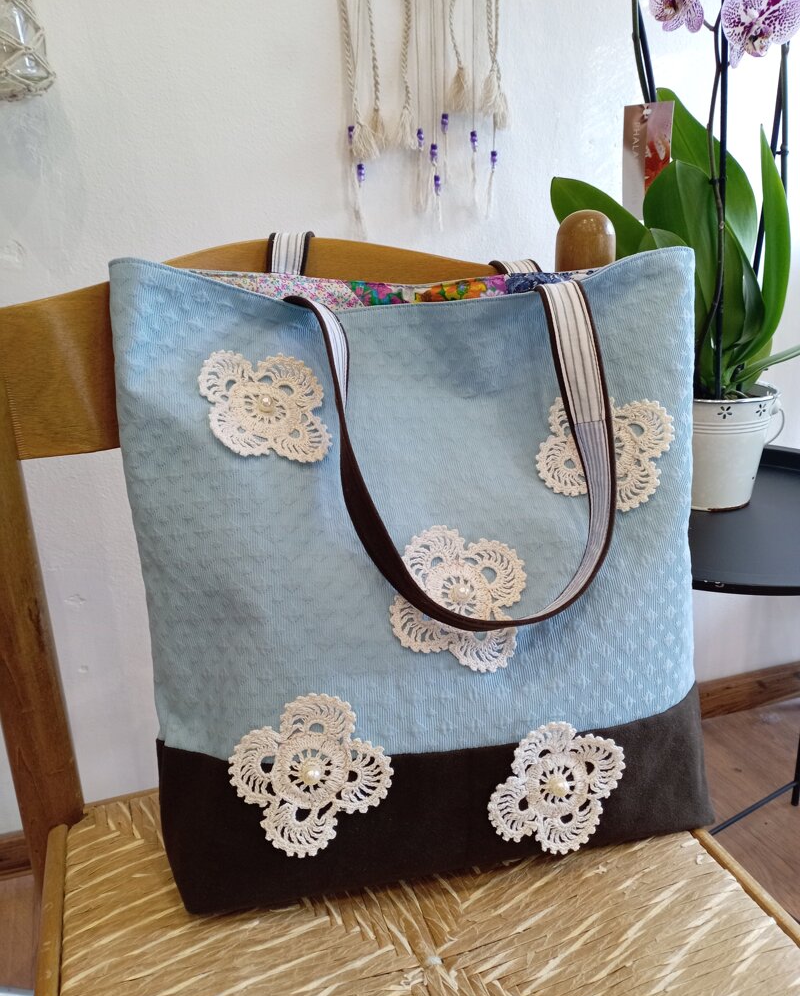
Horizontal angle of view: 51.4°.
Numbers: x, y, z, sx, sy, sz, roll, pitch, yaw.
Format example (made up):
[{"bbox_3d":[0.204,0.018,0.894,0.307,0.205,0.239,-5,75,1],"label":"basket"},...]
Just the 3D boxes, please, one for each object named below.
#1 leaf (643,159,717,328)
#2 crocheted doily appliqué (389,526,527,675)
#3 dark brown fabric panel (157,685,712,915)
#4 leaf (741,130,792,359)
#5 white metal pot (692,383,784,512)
[{"bbox_3d":[0.283,-0.253,0.841,0.074,0.178,0.050,4,20,17],"label":"leaf"},{"bbox_3d":[0.035,0.062,0.495,0.084,0.090,0.008,-5,6,-10],"label":"crocheted doily appliqué"},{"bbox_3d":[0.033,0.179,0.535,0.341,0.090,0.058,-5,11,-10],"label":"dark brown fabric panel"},{"bbox_3d":[0.365,-0.252,0.827,0.052,0.232,0.055,6,21,22],"label":"leaf"},{"bbox_3d":[0.334,-0.058,0.914,0.144,0.125,0.136,5,20,20],"label":"white metal pot"}]

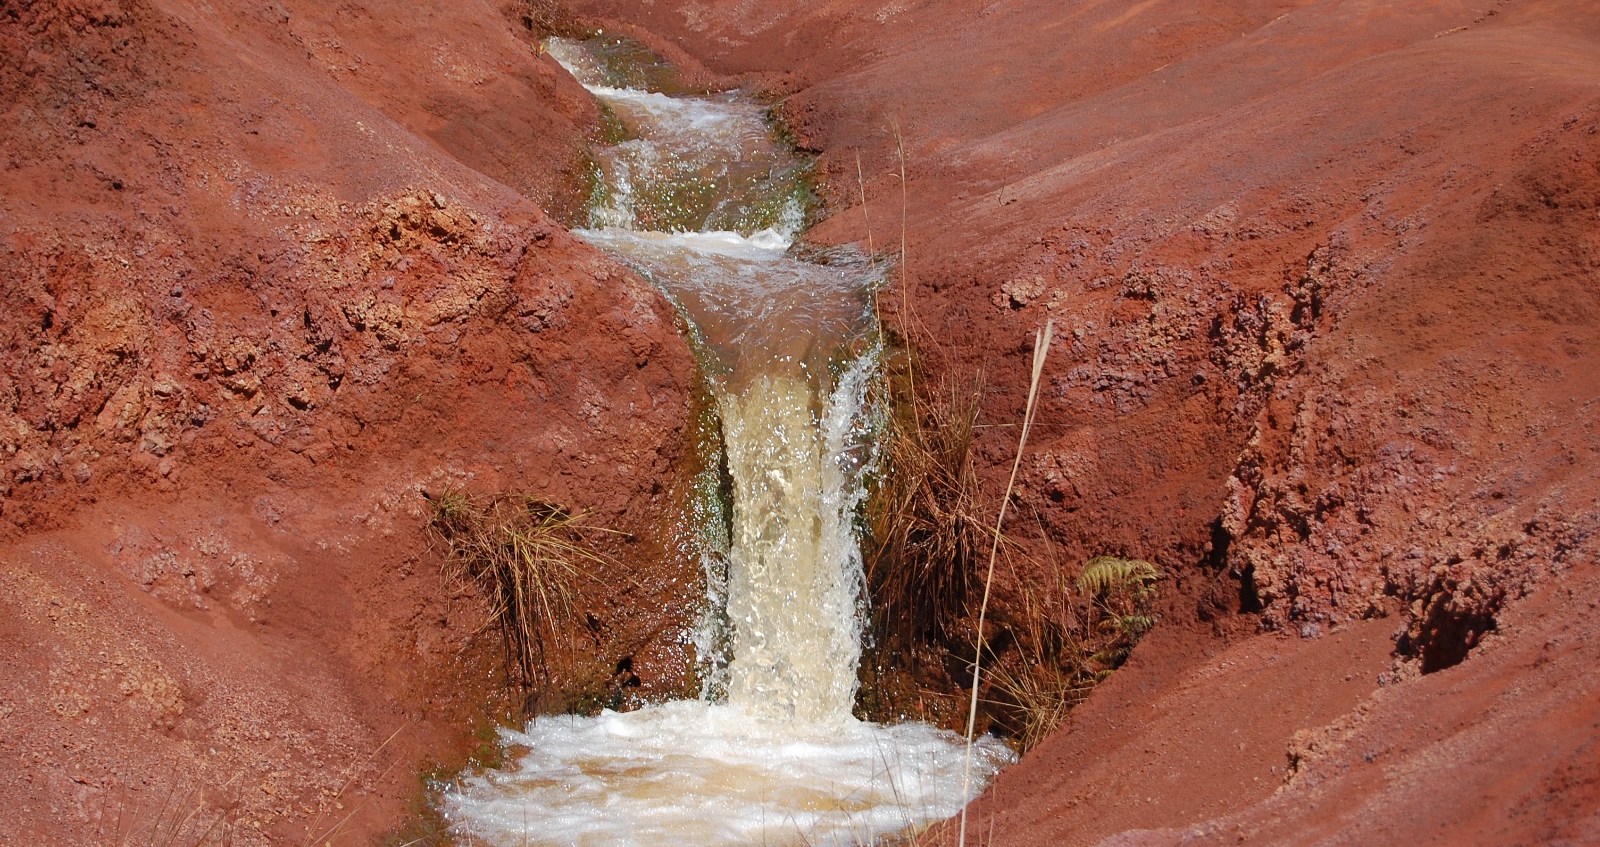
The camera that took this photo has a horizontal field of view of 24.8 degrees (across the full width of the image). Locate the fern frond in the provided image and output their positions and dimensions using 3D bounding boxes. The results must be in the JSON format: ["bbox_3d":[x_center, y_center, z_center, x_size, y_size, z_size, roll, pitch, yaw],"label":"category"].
[{"bbox_3d":[0.787,0.382,9.000,0.210,0.085,0.120,0,17,0],"label":"fern frond"}]

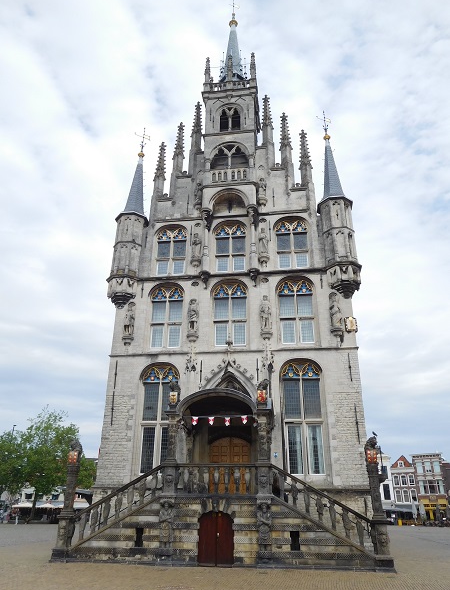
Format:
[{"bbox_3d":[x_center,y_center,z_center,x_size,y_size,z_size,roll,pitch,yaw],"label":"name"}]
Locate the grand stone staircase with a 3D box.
[{"bbox_3d":[-0.082,7.904,15.710,10.955,3.041,3.274,-3,-26,7],"label":"grand stone staircase"}]

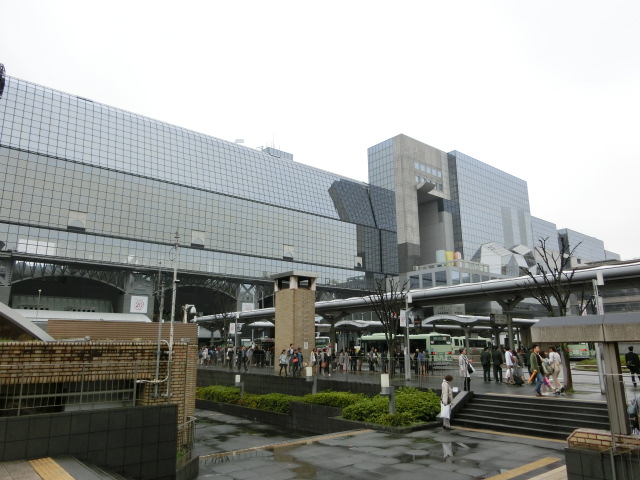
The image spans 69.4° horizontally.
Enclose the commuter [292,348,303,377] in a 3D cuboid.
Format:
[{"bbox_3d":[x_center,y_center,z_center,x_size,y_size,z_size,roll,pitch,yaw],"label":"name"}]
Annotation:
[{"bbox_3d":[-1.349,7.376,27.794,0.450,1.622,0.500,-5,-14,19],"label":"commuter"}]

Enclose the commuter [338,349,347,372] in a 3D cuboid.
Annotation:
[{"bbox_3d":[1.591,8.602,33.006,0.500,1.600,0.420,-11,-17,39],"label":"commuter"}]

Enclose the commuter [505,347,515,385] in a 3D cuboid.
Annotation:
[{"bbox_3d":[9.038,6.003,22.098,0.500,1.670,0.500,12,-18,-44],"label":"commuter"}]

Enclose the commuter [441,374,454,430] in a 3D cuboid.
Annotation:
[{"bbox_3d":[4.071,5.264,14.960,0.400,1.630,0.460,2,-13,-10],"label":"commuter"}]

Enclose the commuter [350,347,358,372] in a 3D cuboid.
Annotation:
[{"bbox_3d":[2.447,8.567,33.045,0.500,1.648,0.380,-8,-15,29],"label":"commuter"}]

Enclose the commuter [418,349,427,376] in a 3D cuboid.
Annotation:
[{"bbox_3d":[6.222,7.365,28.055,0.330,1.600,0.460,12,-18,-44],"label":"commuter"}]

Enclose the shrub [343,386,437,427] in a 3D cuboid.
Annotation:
[{"bbox_3d":[2.545,5.632,15.840,2.700,0.780,2.600,10,-17,-38],"label":"shrub"}]

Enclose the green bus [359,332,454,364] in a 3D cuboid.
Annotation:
[{"bbox_3d":[7.985,10.599,44.814,2.500,3.000,10.500,7,-15,-29],"label":"green bus"}]

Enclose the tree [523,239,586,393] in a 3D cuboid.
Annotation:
[{"bbox_3d":[9.559,2.885,18.536,2.500,6.150,2.400,-7,-14,26],"label":"tree"}]

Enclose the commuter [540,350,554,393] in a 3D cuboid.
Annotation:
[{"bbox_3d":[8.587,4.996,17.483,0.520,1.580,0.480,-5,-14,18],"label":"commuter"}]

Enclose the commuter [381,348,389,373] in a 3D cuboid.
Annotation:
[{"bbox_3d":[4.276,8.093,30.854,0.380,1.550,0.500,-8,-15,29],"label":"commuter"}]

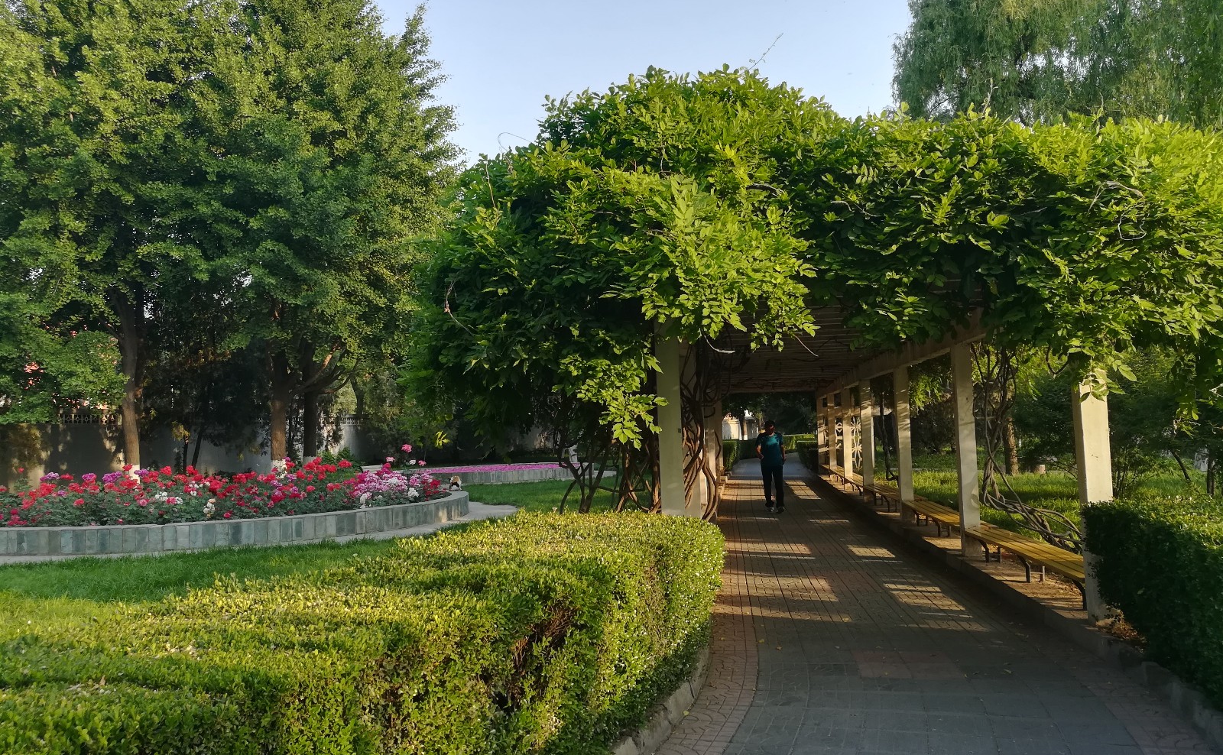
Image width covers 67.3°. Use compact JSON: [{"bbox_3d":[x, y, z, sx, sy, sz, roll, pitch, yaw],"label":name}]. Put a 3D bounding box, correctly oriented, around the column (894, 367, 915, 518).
[{"bbox_3d":[4.318,0.994,13.556,0.175,2.249,0.165,-2,-4,7],"label":"column"}]

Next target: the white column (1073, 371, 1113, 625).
[{"bbox_3d":[3.391,0.637,6.441,0.175,2.150,0.165,-2,-4,7],"label":"white column"}]

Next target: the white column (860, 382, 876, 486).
[{"bbox_3d":[4.791,1.200,17.181,0.175,2.249,0.165,-2,-4,7],"label":"white column"}]

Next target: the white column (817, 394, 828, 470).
[{"bbox_3d":[5.934,1.699,25.932,0.190,2.249,0.180,-2,-4,7],"label":"white column"}]

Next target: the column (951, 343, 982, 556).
[{"bbox_3d":[3.845,0.787,9.937,0.175,2.249,0.165,-2,-4,7],"label":"column"}]

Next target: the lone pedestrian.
[{"bbox_3d":[2.960,1.669,17.189,0.550,1.710,0.360,-2,-4,7],"label":"lone pedestrian"}]

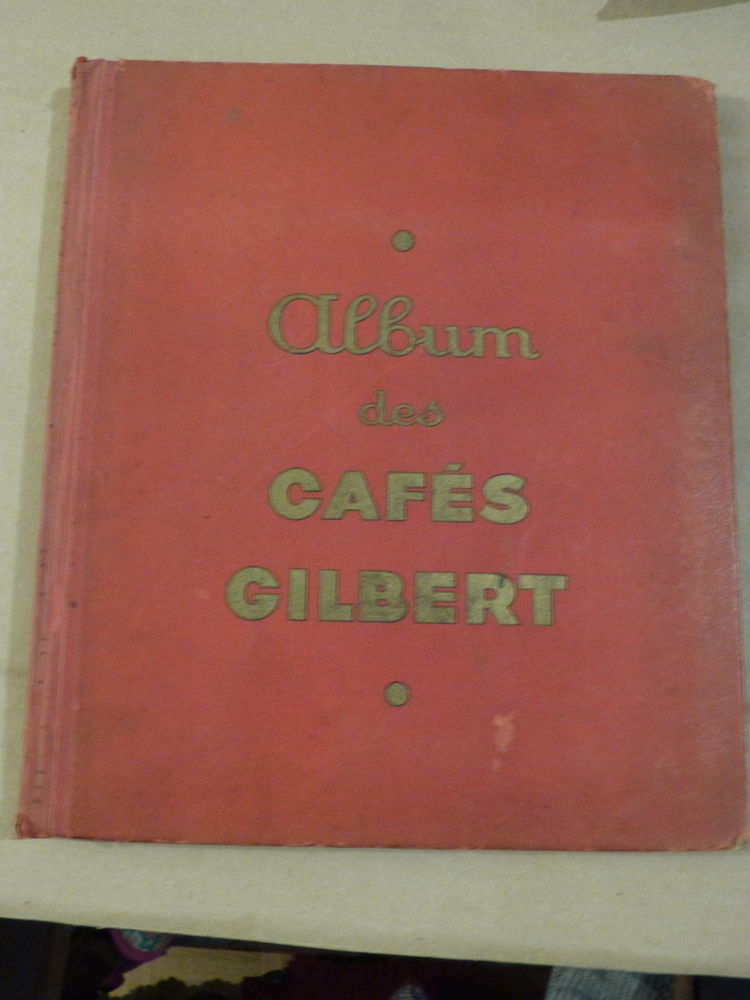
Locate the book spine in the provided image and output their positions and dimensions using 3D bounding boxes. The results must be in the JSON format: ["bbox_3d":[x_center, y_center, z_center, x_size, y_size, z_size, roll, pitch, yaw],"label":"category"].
[{"bbox_3d":[-0.113,-0.025,0.347,0.019,0.018,0.291,1,82,-1],"label":"book spine"}]

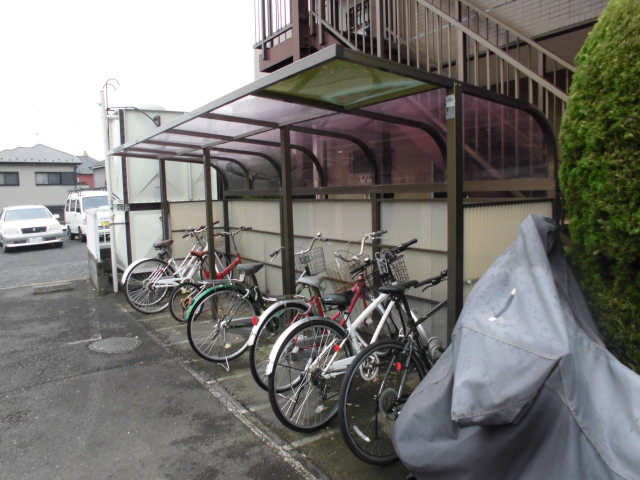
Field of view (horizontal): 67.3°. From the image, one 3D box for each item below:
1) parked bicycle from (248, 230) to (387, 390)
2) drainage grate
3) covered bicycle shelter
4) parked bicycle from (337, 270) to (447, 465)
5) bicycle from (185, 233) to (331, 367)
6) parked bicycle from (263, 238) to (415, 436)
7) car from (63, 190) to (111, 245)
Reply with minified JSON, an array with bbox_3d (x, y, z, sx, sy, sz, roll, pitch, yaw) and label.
[{"bbox_3d":[0.093,0.526,3.906,1.680,1.140,0.560,-7,5,-43],"label":"parked bicycle"},{"bbox_3d":[-2.093,1.079,4.900,0.520,0.030,0.520,-5,6,-33],"label":"drainage grate"},{"bbox_3d":[-0.684,-0.046,4.992,1.800,2.120,5.620,-5,6,-33],"label":"covered bicycle shelter"},{"bbox_3d":[0.728,0.654,2.940,1.680,1.040,0.580,-6,-2,-39],"label":"parked bicycle"},{"bbox_3d":[-0.487,0.521,4.568,1.680,1.060,0.560,-6,7,-37],"label":"bicycle"},{"bbox_3d":[0.308,0.591,3.323,1.680,1.110,0.580,-6,2,-41],"label":"parked bicycle"},{"bbox_3d":[-8.796,-0.993,18.693,1.420,1.920,3.320,-6,7,-40],"label":"car"}]

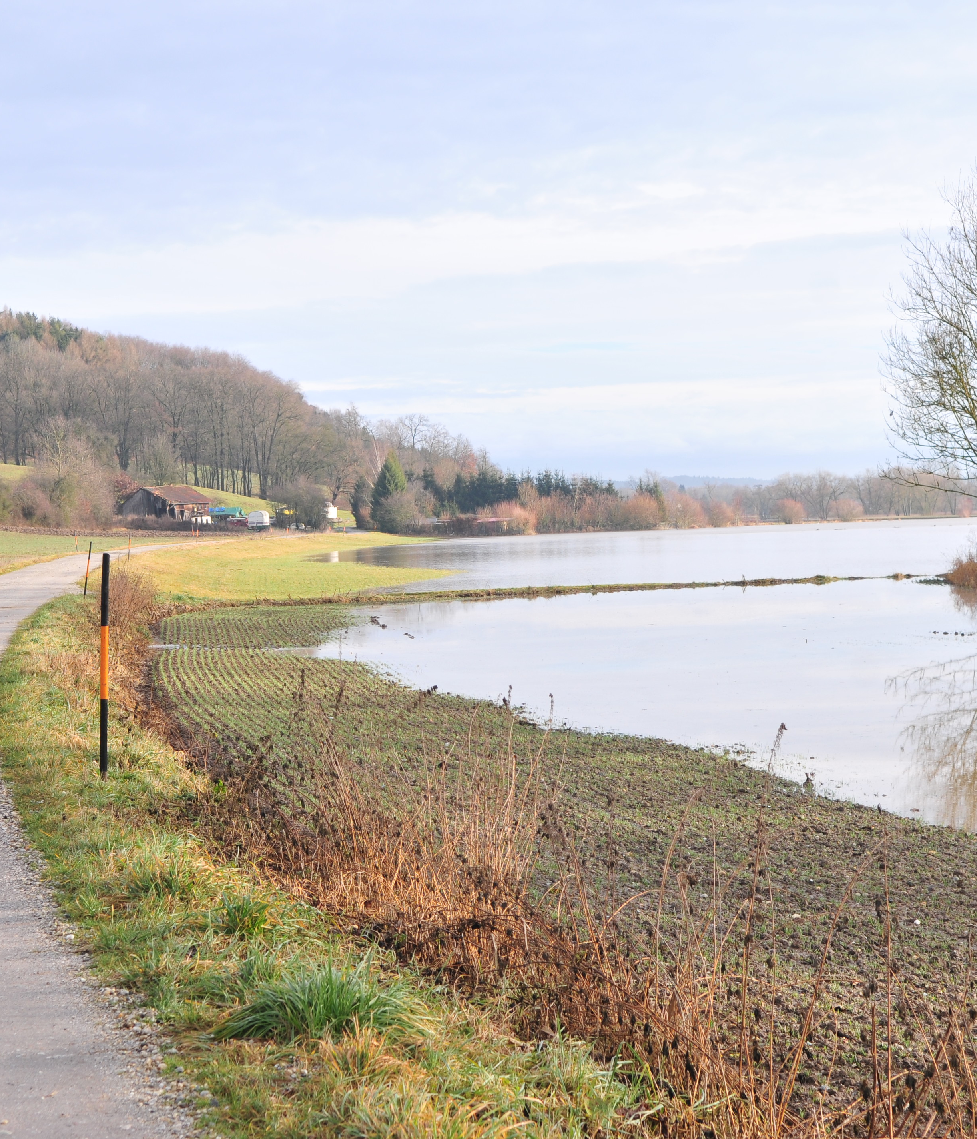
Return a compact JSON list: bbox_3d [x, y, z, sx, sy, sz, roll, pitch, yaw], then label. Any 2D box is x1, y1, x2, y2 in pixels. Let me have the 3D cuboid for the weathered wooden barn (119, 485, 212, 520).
[{"bbox_3d":[-37.880,-7.491,336.000,6.800,4.600,9.300,1,1,30],"label":"weathered wooden barn"}]

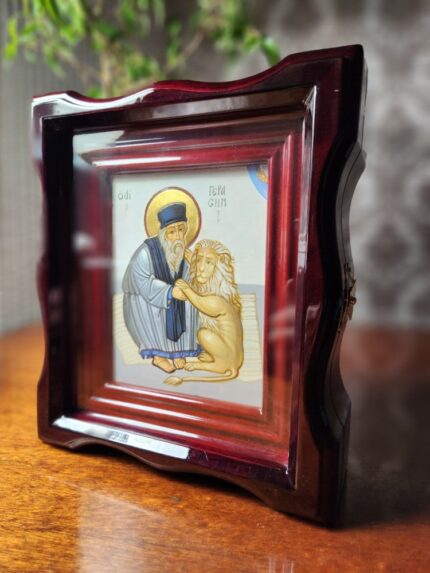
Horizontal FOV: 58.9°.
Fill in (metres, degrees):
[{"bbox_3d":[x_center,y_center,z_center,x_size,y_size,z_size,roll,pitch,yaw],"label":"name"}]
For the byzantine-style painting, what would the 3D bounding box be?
[{"bbox_3d":[-0.026,-0.001,0.335,0.145,0.196,0.018,3,6,21],"label":"byzantine-style painting"}]

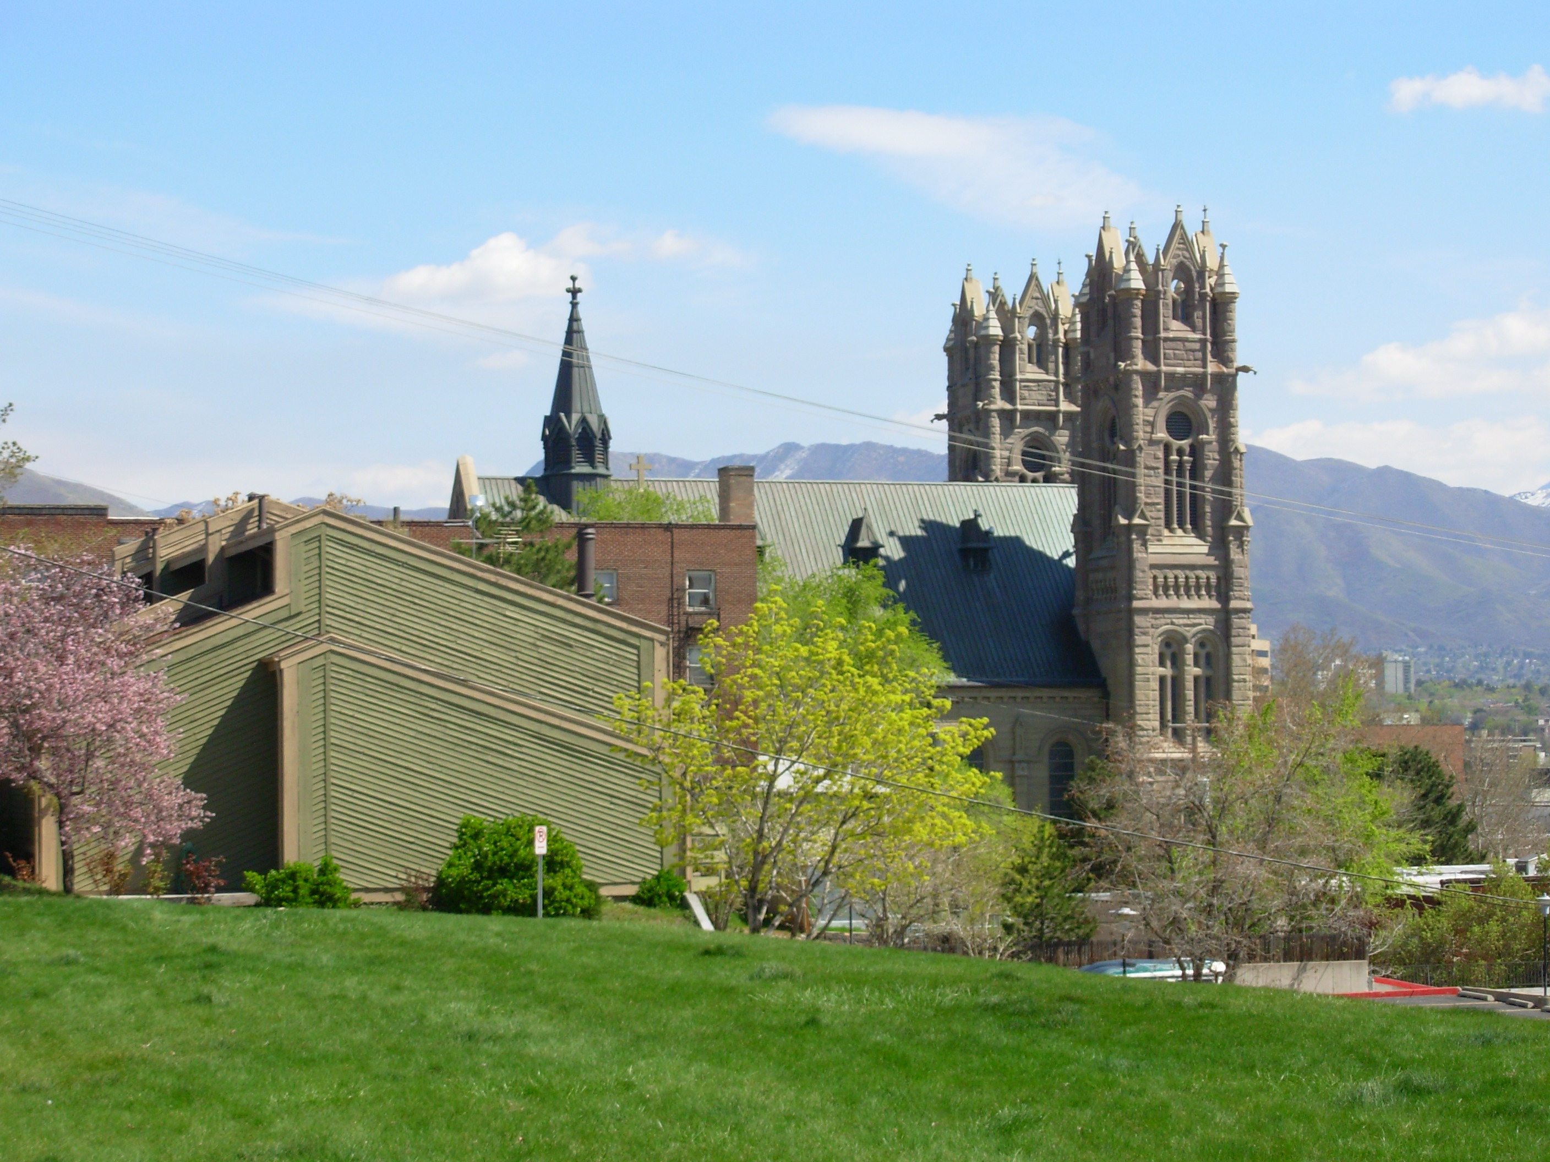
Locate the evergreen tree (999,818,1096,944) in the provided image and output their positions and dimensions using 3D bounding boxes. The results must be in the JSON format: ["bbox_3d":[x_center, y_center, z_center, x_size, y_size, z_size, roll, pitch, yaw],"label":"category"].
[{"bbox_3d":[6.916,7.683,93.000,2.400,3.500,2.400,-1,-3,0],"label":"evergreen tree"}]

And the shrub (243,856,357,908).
[{"bbox_3d":[-7.896,4.999,61.000,1.900,0.900,1.400,-1,-3,0],"label":"shrub"}]

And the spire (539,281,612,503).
[{"bbox_3d":[-12.003,-11.052,221.605,4.100,14.600,4.100,0,-3,-18],"label":"spire"}]

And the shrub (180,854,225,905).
[{"bbox_3d":[-9.750,5.081,62.500,0.760,0.870,0.700,-1,-3,0],"label":"shrub"}]

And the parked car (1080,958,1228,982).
[{"bbox_3d":[9.372,10.200,91.959,4.600,1.500,1.900,1,-4,-30],"label":"parked car"}]

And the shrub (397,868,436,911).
[{"bbox_3d":[-6.004,5.182,61.500,0.680,0.740,0.620,-1,-3,0],"label":"shrub"}]

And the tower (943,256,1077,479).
[{"bbox_3d":[16.654,0.767,241.810,8.200,44.000,8.200,0,-3,-18],"label":"tower"}]

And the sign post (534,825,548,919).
[{"bbox_3d":[-3.728,4.640,58.500,0.080,1.500,0.310,-3,-4,33],"label":"sign post"}]

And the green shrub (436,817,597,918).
[{"bbox_3d":[-4.240,4.729,60.500,2.700,1.720,2.400,-1,-3,0],"label":"green shrub"}]

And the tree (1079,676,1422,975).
[{"bbox_3d":[11.133,5.800,86.000,7.900,7.200,7.000,-1,-3,0],"label":"tree"}]

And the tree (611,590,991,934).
[{"bbox_3d":[0.461,3.226,65.000,6.600,6.200,6.000,-1,-3,0],"label":"tree"}]

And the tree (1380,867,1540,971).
[{"bbox_3d":[17.718,8.820,95.000,4.000,2.900,3.500,-1,-3,0],"label":"tree"}]

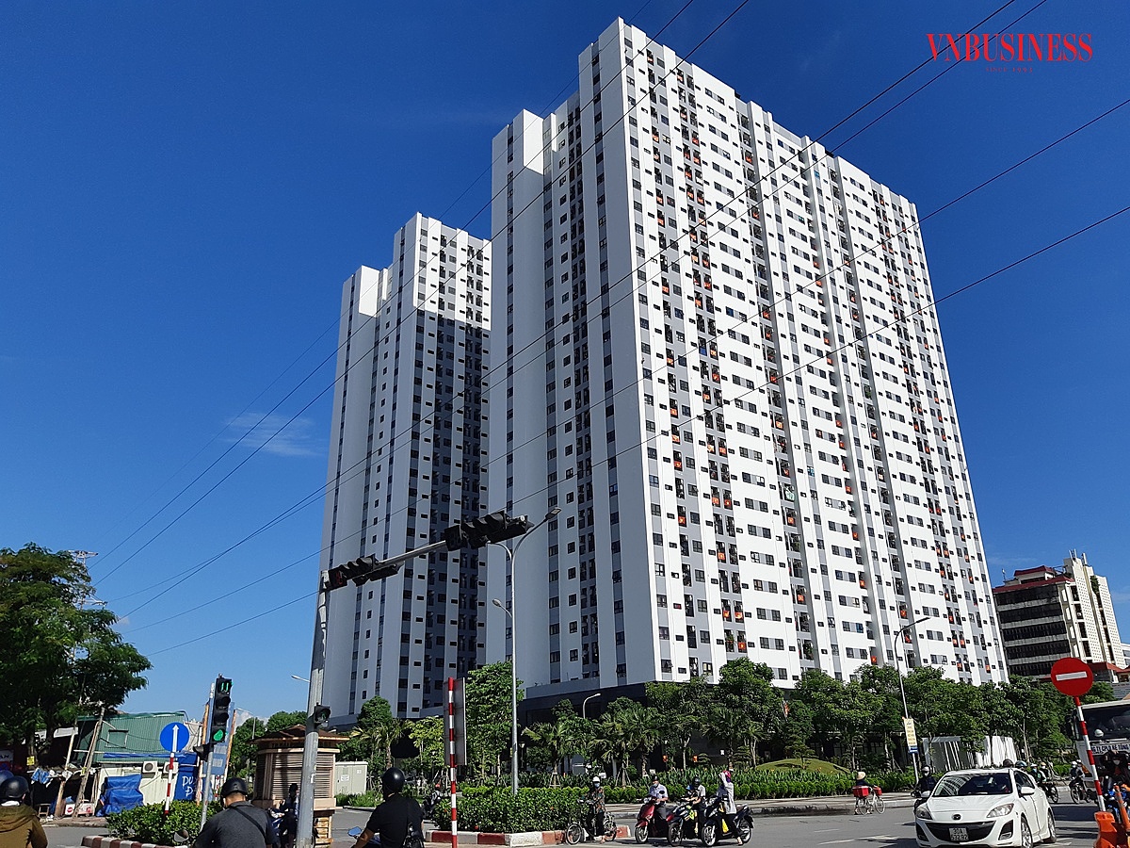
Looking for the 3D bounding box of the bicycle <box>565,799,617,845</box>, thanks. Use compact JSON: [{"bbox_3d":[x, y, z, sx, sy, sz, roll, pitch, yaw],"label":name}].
[{"bbox_3d":[0.705,10.491,22.300,1.620,1.050,0.580,16,-28,-36],"label":"bicycle"}]

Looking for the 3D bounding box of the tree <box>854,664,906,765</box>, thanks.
[{"bbox_3d":[20.782,19.795,56.022,3.600,7.200,3.600,-8,-23,18],"label":"tree"}]

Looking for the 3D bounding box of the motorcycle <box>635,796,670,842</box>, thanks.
[{"bbox_3d":[2.528,10.684,22.900,0.680,1.120,1.850,-21,-29,39],"label":"motorcycle"}]

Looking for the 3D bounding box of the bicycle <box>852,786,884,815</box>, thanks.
[{"bbox_3d":[10.913,13.529,30.500,1.600,1.000,0.550,13,-26,-31],"label":"bicycle"}]

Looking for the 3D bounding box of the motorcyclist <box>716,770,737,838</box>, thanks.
[{"bbox_3d":[4.191,9.853,21.900,0.650,1.600,0.600,17,-28,-37],"label":"motorcyclist"}]

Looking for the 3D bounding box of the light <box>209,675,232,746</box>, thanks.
[{"bbox_3d":[-7.502,6.240,18.500,0.380,1.370,0.380,-21,-29,39],"label":"light"}]

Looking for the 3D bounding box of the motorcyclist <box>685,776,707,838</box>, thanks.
[{"bbox_3d":[3.390,9.889,21.900,0.700,1.450,0.580,19,-30,-41],"label":"motorcyclist"}]

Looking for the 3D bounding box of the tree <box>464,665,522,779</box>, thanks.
[{"bbox_3d":[-4.442,18.249,51.000,3.900,7.800,3.900,-1,-22,0],"label":"tree"}]

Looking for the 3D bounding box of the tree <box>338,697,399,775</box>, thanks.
[{"bbox_3d":[-13.644,22.265,58.906,4.000,6.000,4.000,4,-22,-12],"label":"tree"}]

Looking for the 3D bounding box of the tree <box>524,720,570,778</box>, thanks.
[{"bbox_3d":[-1.055,19.204,48.898,2.900,3.840,2.900,-1,-22,-1],"label":"tree"}]

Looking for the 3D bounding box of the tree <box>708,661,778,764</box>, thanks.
[{"bbox_3d":[10.570,17.654,49.962,4.100,7.080,4.100,-5,-22,10],"label":"tree"}]

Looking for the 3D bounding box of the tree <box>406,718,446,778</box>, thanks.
[{"bbox_3d":[-9.057,21.402,54.898,2.700,4.480,2.700,2,-22,-8],"label":"tree"}]

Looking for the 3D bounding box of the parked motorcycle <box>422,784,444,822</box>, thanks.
[{"bbox_3d":[-4.806,14.102,31.500,0.700,1.200,1.800,-9,-24,18],"label":"parked motorcycle"}]

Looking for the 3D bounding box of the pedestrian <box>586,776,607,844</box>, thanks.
[{"bbox_3d":[0.829,10.132,22.300,0.500,1.580,0.450,-15,-26,31],"label":"pedestrian"}]

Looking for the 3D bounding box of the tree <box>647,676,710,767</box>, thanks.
[{"bbox_3d":[6.554,17.800,48.937,3.600,6.200,3.600,-4,-22,6],"label":"tree"}]

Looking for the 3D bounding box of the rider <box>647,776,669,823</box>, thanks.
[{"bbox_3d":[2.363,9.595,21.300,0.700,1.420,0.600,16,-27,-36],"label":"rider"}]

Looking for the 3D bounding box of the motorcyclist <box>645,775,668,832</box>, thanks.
[{"bbox_3d":[2.456,10.213,22.700,0.580,1.450,0.700,-19,-28,37],"label":"motorcyclist"}]

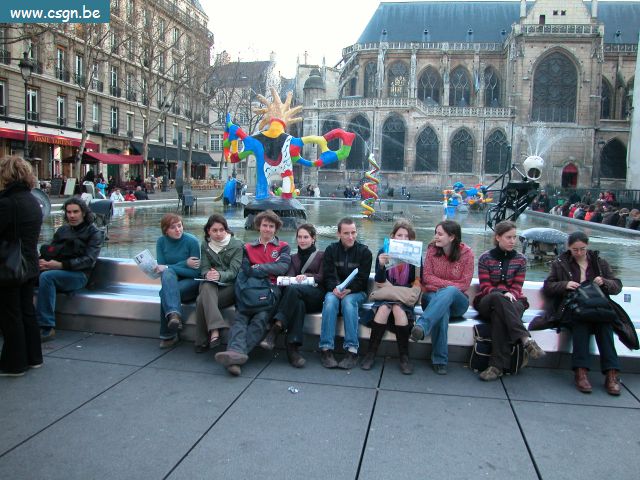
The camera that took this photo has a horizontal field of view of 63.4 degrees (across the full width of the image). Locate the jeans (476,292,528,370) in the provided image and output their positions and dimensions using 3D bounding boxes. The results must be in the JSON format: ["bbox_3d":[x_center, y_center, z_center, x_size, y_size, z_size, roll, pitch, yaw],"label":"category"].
[{"bbox_3d":[1.544,0.725,4.380,0.440,0.620,0.600,2,6,16],"label":"jeans"}]

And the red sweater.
[{"bbox_3d":[1.084,0.249,4.371,0.460,0.450,0.380,2,6,14],"label":"red sweater"}]

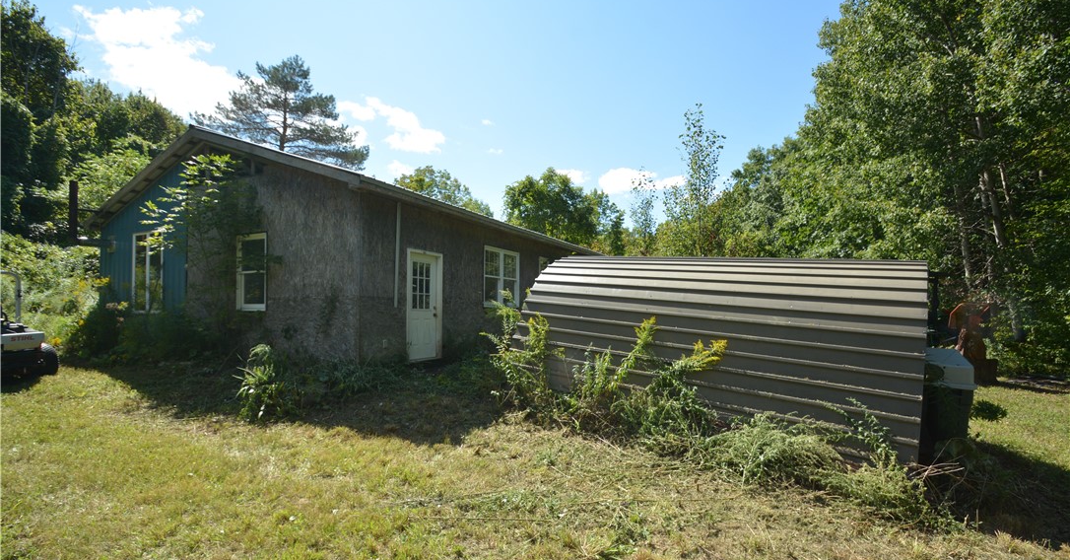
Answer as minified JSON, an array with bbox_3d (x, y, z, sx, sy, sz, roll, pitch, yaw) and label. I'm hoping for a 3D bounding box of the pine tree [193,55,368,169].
[{"bbox_3d":[-13.657,-4.807,24.000,9.441,14.518,9.441,0,-3,0],"label":"pine tree"}]

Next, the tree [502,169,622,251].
[{"bbox_3d":[1.702,-2.090,28.000,7.425,9.867,7.425,0,-3,0],"label":"tree"}]

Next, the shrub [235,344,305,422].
[{"bbox_3d":[-3.200,1.235,5.400,0.840,0.930,0.800,0,-3,0],"label":"shrub"}]

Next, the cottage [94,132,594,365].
[{"bbox_3d":[-4.108,-0.496,15.261,9.450,4.980,13.500,-2,-3,26],"label":"cottage"}]

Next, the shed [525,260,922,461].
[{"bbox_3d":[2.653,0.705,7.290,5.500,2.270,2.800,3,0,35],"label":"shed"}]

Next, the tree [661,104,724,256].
[{"bbox_3d":[5.816,-2.077,16.500,2.334,8.937,2.334,0,-3,0],"label":"tree"}]

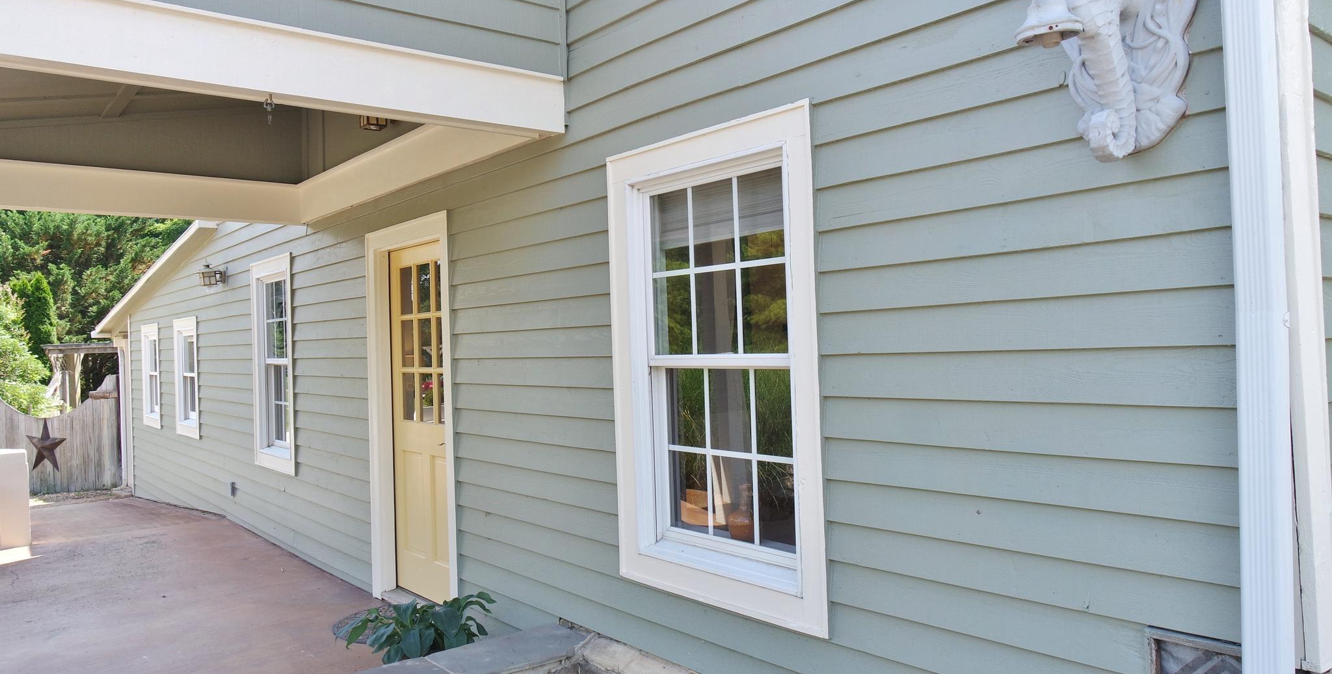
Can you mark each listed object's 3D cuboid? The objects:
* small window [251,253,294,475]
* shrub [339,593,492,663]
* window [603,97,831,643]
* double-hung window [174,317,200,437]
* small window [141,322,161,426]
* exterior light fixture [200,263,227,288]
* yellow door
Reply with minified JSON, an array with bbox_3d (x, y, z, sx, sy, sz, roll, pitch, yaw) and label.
[{"bbox_3d":[-3.064,0.217,7.027,0.100,1.662,1.042,-2,0,-40],"label":"small window"},{"bbox_3d":[-1.150,1.404,4.136,0.580,0.300,0.500,-2,0,-40],"label":"shrub"},{"bbox_3d":[0.167,0.108,3.147,0.100,1.651,1.046,-2,0,-40],"label":"window"},{"bbox_3d":[-4.995,0.423,9.350,0.100,1.235,1.058,-2,0,-40],"label":"double-hung window"},{"bbox_3d":[-6.220,0.468,10.822,0.100,1.235,1.055,-2,0,-40],"label":"small window"},{"bbox_3d":[-4.087,-0.558,8.027,0.201,0.228,0.150,-2,0,-40],"label":"exterior light fixture"},{"bbox_3d":[-1.366,0.496,5.092,0.050,2.048,0.890,-2,0,-40],"label":"yellow door"}]

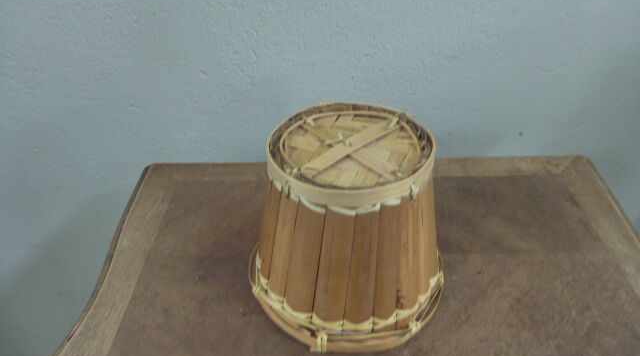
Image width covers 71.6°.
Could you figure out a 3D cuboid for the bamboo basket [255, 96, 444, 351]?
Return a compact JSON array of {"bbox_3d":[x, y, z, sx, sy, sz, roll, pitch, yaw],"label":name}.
[{"bbox_3d":[0.033,0.034,0.473,0.226,0.174,0.224,1,36,0],"label":"bamboo basket"}]

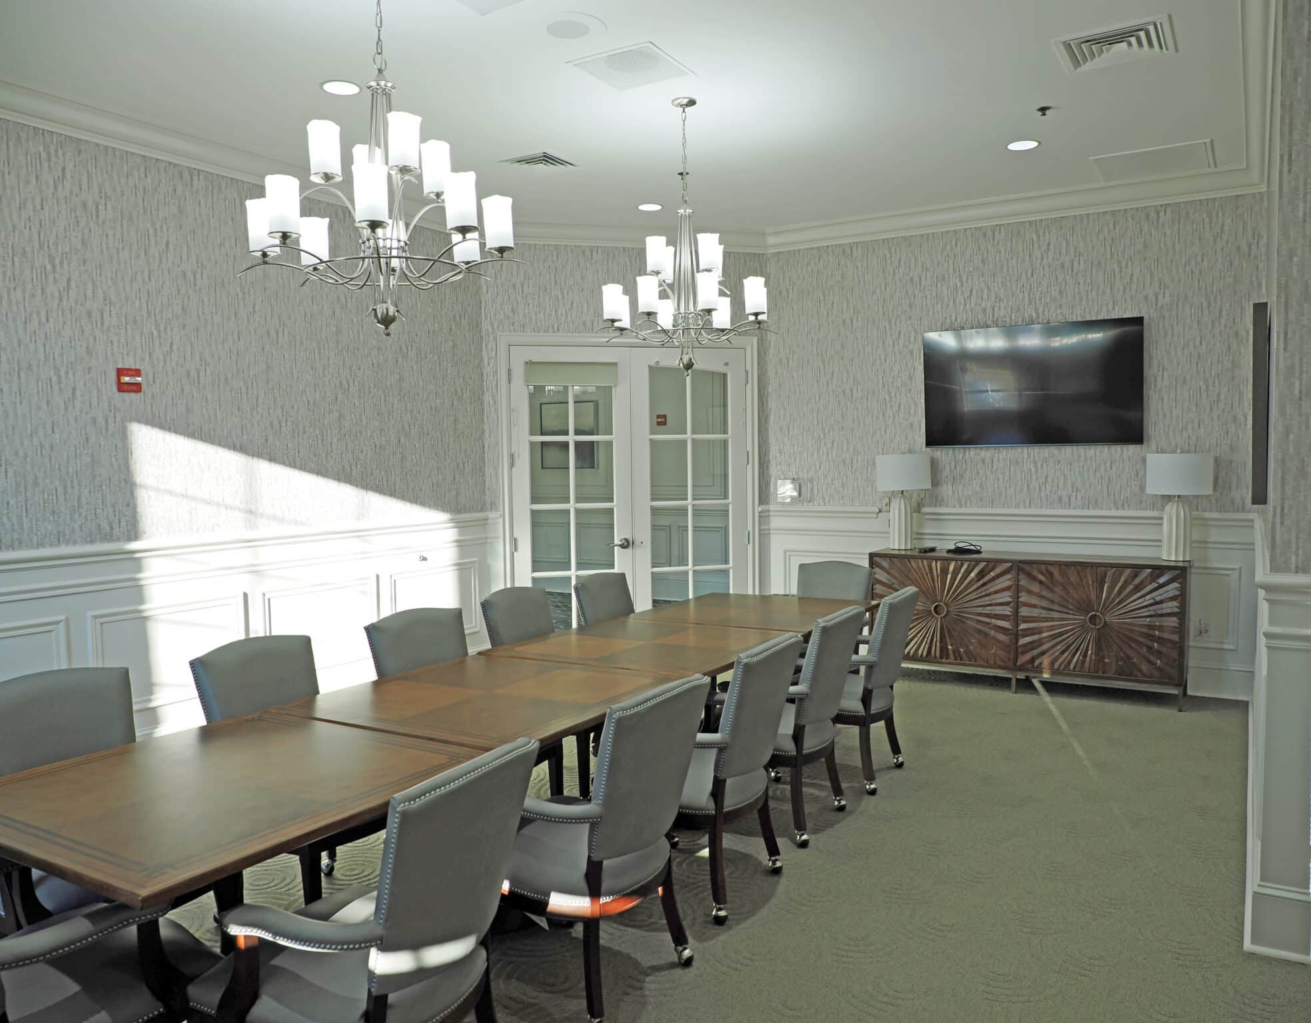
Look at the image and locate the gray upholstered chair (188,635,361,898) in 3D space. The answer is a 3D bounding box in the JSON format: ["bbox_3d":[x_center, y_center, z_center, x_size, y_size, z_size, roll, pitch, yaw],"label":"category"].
[{"bbox_3d":[-1.230,0.957,3.363,0.650,0.953,0.635,1,4,30],"label":"gray upholstered chair"}]

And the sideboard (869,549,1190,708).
[{"bbox_3d":[2.491,0.753,6.439,1.964,0.896,0.430,1,4,29],"label":"sideboard"}]

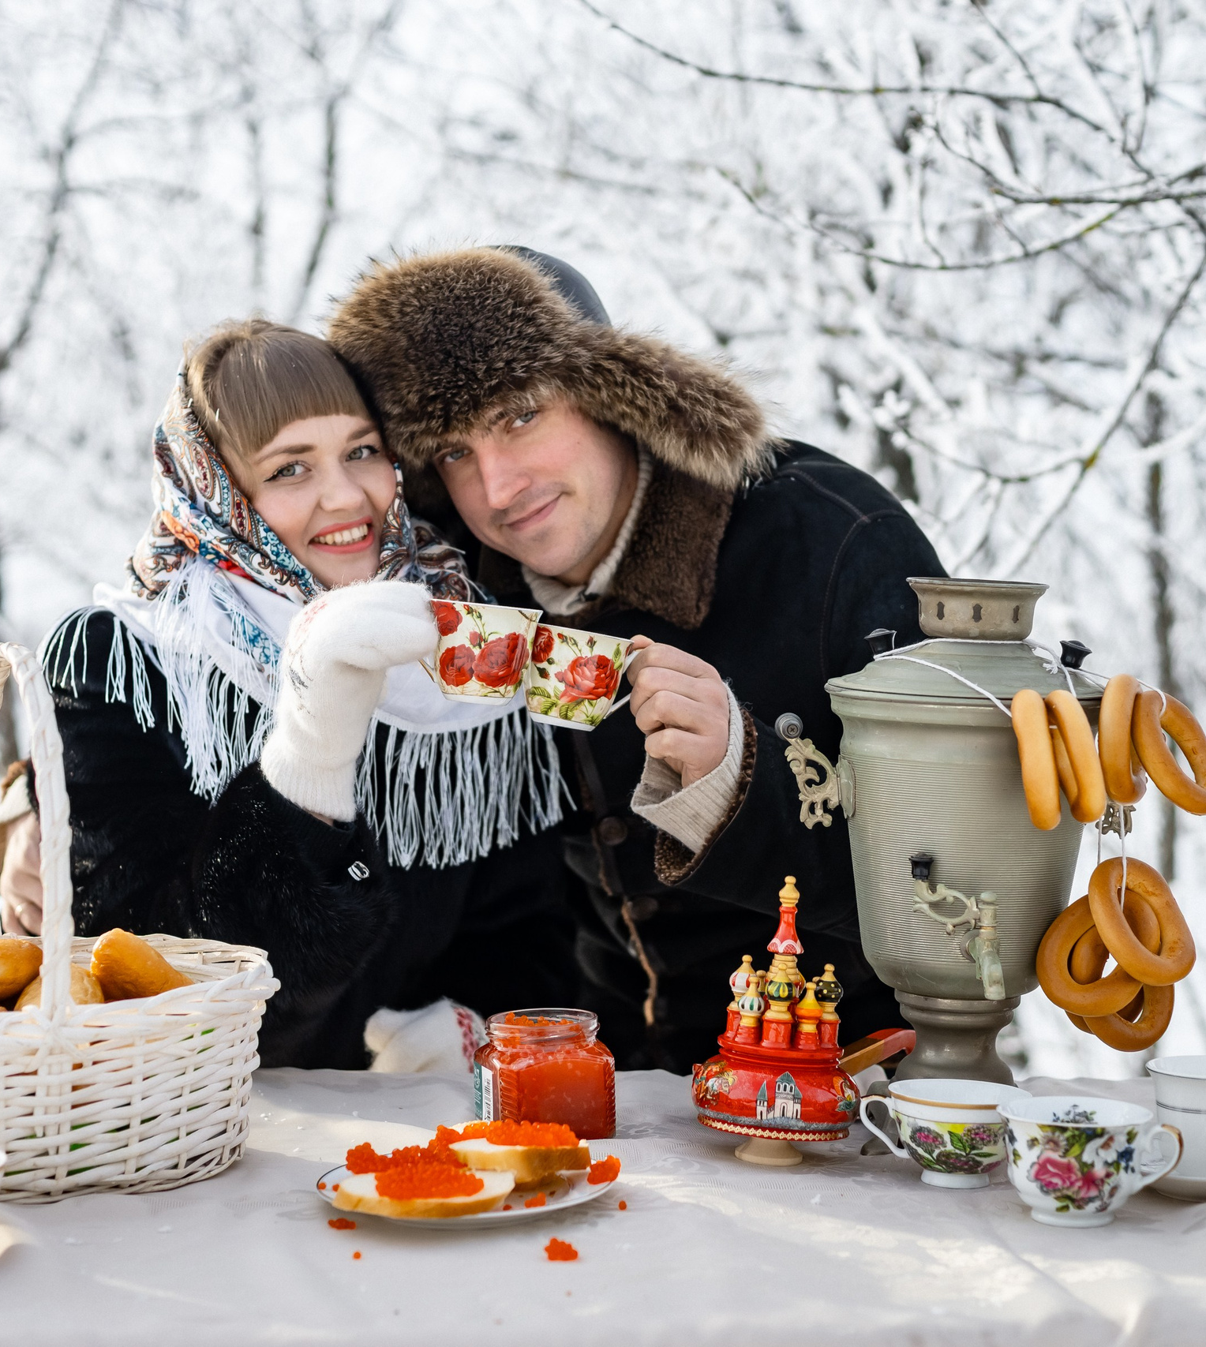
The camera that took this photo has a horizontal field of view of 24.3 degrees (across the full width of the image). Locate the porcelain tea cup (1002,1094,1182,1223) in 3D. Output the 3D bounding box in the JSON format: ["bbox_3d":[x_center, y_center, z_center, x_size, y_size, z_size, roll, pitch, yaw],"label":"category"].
[{"bbox_3d":[0.305,0.304,1.761,0.115,0.073,0.097,1,2,0],"label":"porcelain tea cup"}]

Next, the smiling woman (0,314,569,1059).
[{"bbox_3d":[-0.235,0.369,2.235,0.560,1.310,0.660,-1,2,-15],"label":"smiling woman"}]

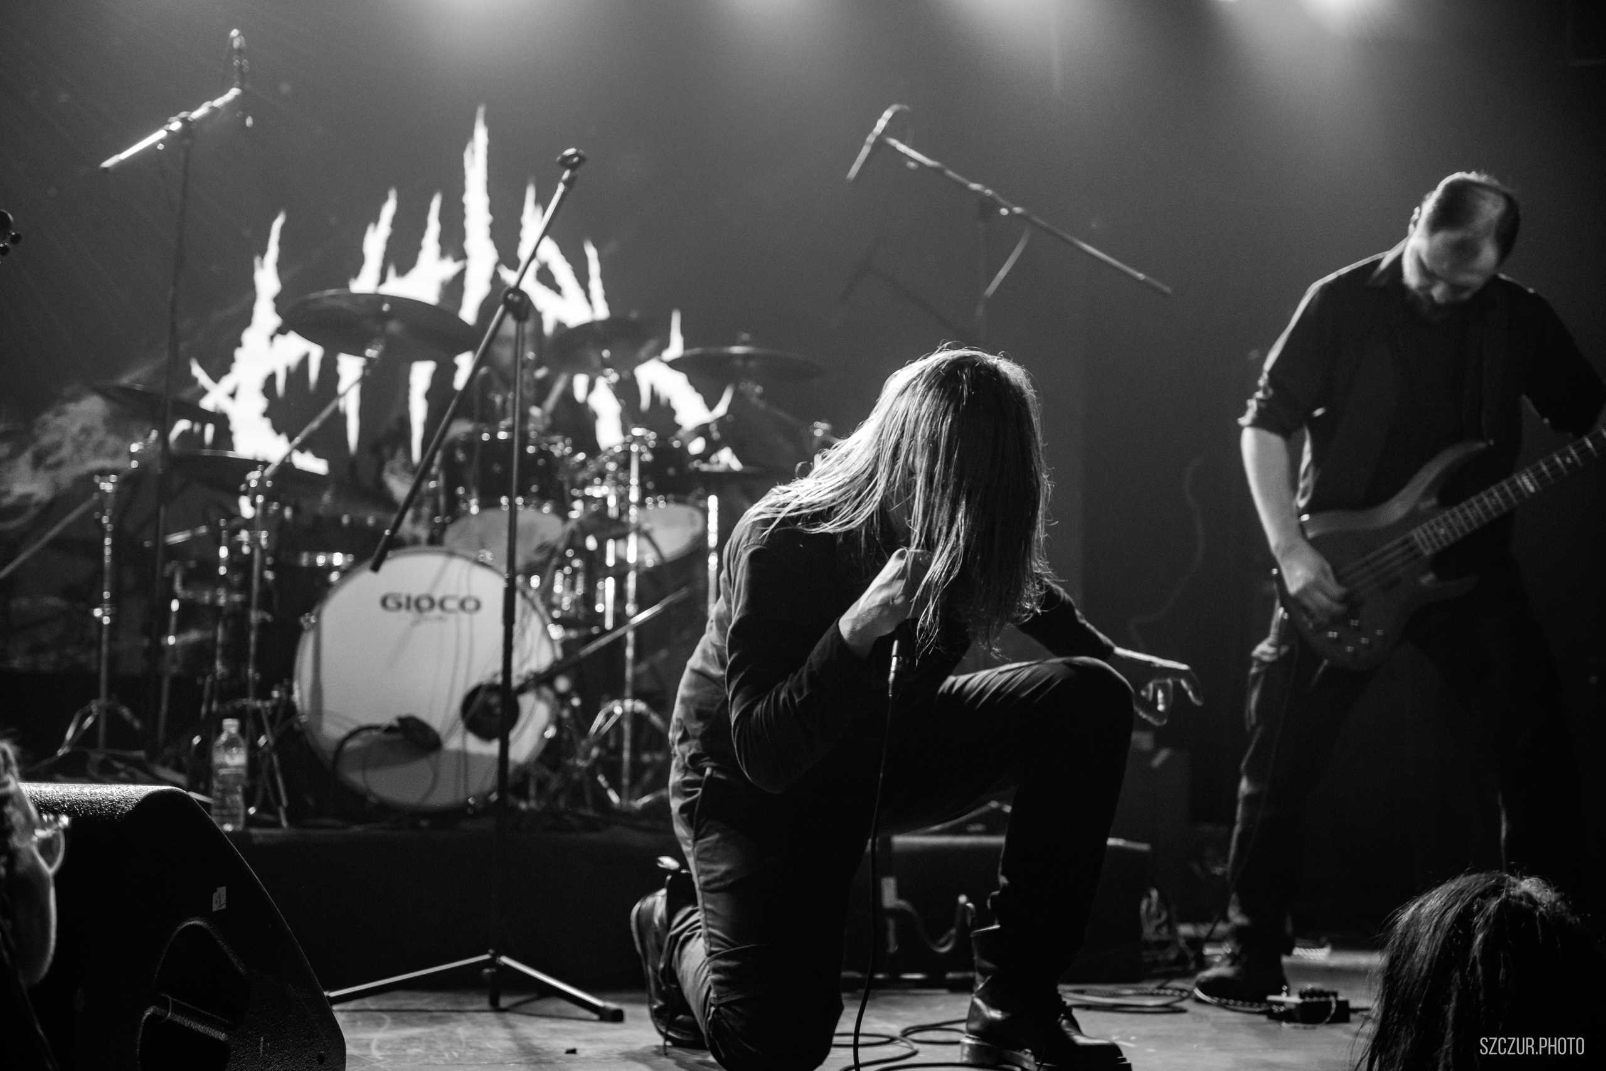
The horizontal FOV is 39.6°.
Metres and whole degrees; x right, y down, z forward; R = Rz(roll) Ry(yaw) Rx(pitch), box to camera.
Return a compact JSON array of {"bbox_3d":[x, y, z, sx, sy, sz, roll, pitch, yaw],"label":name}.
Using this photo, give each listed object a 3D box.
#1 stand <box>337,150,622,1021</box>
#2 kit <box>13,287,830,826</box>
[{"bbox_3d":[-0.626,0.069,4.377,0.610,1.690,0.550,0,-6,3],"label":"stand"},{"bbox_3d":[-0.876,0.066,5.403,1.970,1.270,1.400,1,-6,-2],"label":"kit"}]

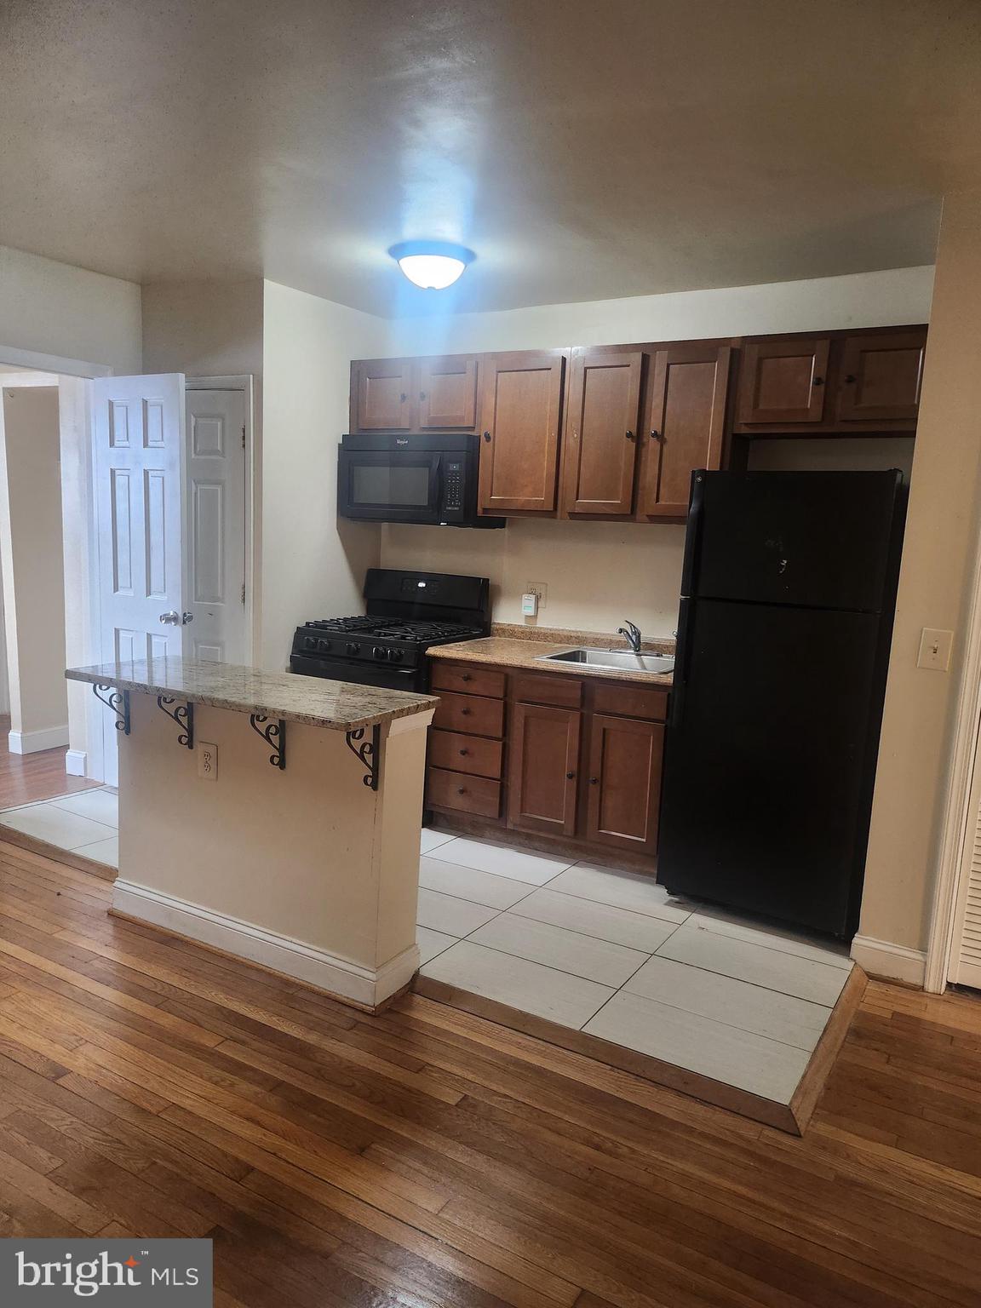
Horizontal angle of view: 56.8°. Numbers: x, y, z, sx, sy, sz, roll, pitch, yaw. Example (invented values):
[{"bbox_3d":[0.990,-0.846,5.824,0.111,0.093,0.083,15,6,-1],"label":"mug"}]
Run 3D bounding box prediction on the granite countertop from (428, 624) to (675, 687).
[{"bbox_3d":[0.390,-0.003,4.194,1.208,0.112,0.661,7,9,30],"label":"granite countertop"}]

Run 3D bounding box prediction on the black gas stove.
[{"bbox_3d":[-0.504,0.205,4.664,0.750,1.203,0.691,7,9,30],"label":"black gas stove"}]

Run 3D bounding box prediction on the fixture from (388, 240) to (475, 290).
[{"bbox_3d":[-0.244,-1.578,3.736,0.355,0.143,0.355,3,8,0],"label":"fixture"}]

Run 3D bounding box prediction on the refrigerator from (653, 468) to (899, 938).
[{"bbox_3d":[1.191,0.168,3.656,0.725,1.721,0.730,7,9,30],"label":"refrigerator"}]

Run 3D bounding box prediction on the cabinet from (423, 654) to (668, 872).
[{"bbox_3d":[0.372,0.478,4.265,1.194,0.860,0.641,7,9,30],"label":"cabinet"}]

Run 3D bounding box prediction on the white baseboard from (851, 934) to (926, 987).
[{"bbox_3d":[1.385,1.064,3.167,0.236,0.126,0.025,7,9,30],"label":"white baseboard"}]

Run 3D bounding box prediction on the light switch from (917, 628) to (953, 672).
[{"bbox_3d":[1.468,-0.016,3.003,0.094,0.133,0.020,7,9,30],"label":"light switch"}]

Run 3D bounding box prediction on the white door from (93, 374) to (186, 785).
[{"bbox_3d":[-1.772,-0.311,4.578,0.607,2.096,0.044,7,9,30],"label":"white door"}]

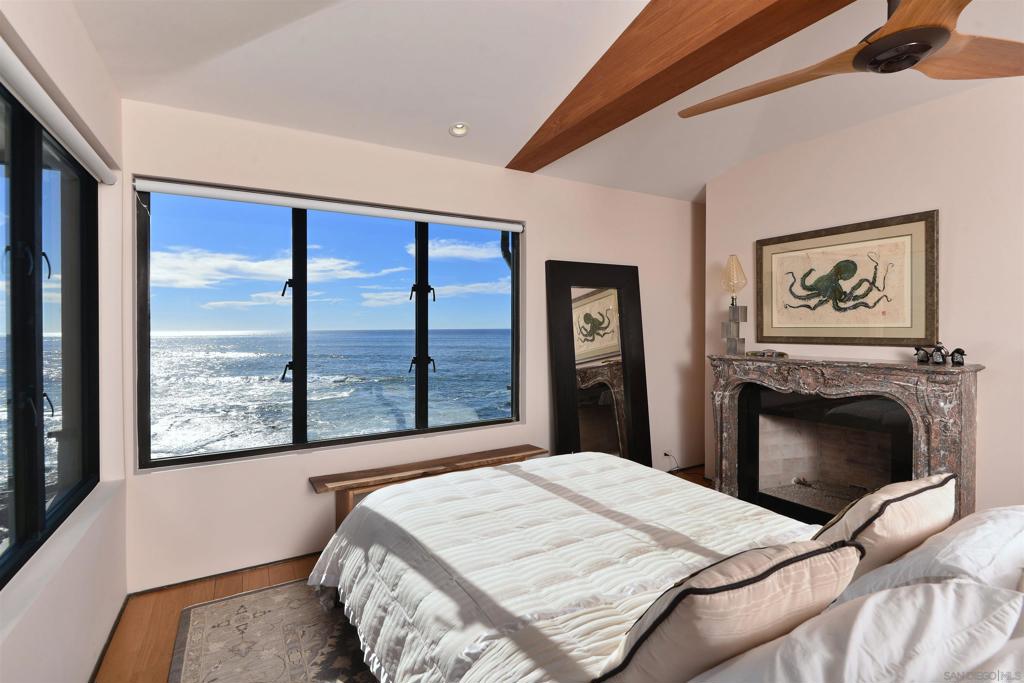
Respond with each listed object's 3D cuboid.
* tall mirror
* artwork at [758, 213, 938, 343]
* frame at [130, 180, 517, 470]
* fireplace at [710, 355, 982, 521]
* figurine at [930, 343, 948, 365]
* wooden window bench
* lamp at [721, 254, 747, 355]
[{"bbox_3d":[0.725,0.307,3.673,0.932,1.884,0.060,-1,-4,-30],"label":"tall mirror"},{"bbox_3d":[2.233,-0.381,3.153,0.040,0.806,1.088,-1,2,-30],"label":"artwork"},{"bbox_3d":[-0.936,-0.108,2.936,2.307,1.501,0.121,-1,2,-30],"label":"frame"},{"bbox_3d":[2.093,0.688,3.123,0.343,1.123,1.552,-1,2,-30],"label":"fireplace"},{"bbox_3d":[2.452,0.067,2.611,0.065,0.123,0.081,-1,2,-35],"label":"figurine"},{"bbox_3d":[-0.467,1.034,2.986,1.542,0.460,0.277,-1,2,-30],"label":"wooden window bench"},{"bbox_3d":[1.791,-0.295,3.686,0.181,0.806,0.186,-1,2,-30],"label":"lamp"}]

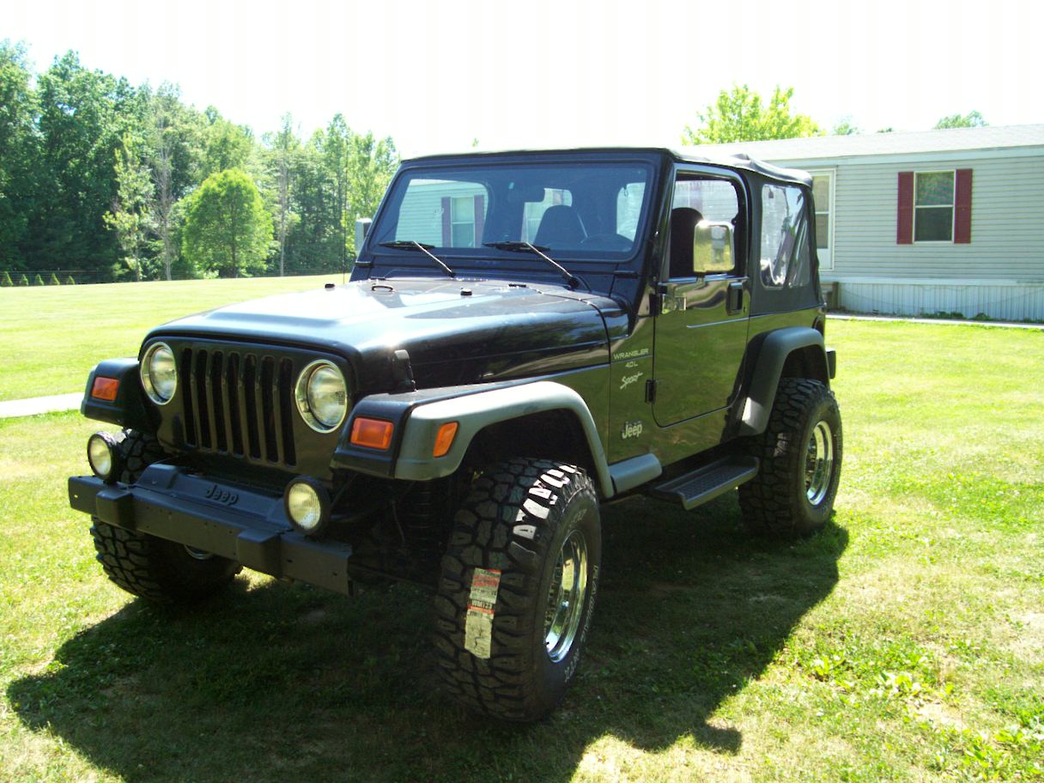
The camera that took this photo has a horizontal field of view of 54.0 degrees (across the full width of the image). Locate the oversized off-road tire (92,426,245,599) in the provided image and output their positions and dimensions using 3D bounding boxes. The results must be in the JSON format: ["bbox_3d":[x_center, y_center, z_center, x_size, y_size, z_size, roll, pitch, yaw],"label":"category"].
[{"bbox_3d":[-1.385,0.465,4.237,0.310,0.820,0.825,5,10,23],"label":"oversized off-road tire"}]

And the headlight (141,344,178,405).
[{"bbox_3d":[-1.233,-0.068,3.555,0.213,0.213,0.080,7,11,35],"label":"headlight"}]

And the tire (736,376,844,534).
[{"bbox_3d":[1.399,0.343,5.310,0.310,0.810,0.820,7,11,35],"label":"tire"}]

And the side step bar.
[{"bbox_3d":[0.808,0.394,4.481,0.220,0.080,0.780,7,11,34],"label":"side step bar"}]

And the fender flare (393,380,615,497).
[{"bbox_3d":[-0.025,0.200,3.286,0.150,0.465,1.030,7,11,35],"label":"fender flare"}]

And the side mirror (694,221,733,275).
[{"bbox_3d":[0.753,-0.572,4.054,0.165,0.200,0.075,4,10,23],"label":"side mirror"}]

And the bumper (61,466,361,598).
[{"bbox_3d":[-1.000,0.405,3.279,1.370,0.190,0.215,7,11,34],"label":"bumper"}]

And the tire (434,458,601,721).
[{"bbox_3d":[0.010,0.642,3.370,0.310,0.810,0.820,4,10,22],"label":"tire"}]

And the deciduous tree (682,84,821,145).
[{"bbox_3d":[8.483,-7.989,38.543,6.000,6.860,6.000,2,9,12],"label":"deciduous tree"}]

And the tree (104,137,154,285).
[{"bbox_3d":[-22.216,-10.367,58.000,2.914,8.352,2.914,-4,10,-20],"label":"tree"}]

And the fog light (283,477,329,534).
[{"bbox_3d":[-0.601,0.326,2.969,0.160,0.163,0.085,7,11,34],"label":"fog light"}]

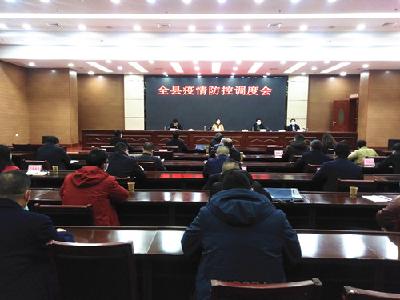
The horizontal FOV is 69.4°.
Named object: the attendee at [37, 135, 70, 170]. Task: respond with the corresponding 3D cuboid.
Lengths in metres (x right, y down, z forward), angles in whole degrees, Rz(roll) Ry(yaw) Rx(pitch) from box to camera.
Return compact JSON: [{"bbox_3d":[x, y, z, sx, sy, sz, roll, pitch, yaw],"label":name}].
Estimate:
[{"bbox_3d":[-2.688,0.396,5.300,0.560,1.270,0.750,1,5,3],"label":"attendee"}]

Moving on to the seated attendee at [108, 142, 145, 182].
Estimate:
[{"bbox_3d":[-1.012,0.542,4.000,0.560,1.300,0.780,2,6,12],"label":"seated attendee"}]

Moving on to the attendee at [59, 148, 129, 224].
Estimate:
[{"bbox_3d":[-0.983,0.658,2.795,0.540,1.330,0.800,2,6,10],"label":"attendee"}]

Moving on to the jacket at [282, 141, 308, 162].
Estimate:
[{"bbox_3d":[2.110,0.117,6.350,0.550,0.660,0.420,1,5,3],"label":"jacket"}]

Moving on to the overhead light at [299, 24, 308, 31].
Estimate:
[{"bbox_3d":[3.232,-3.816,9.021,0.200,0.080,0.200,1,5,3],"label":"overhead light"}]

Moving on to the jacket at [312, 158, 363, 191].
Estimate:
[{"bbox_3d":[1.767,0.456,3.748,0.620,0.670,0.520,0,6,-6],"label":"jacket"}]

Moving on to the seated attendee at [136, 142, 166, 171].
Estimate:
[{"bbox_3d":[-0.873,0.446,5.200,0.520,1.200,0.750,1,5,3],"label":"seated attendee"}]

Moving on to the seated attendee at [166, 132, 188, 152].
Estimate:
[{"bbox_3d":[-0.597,0.169,7.500,0.560,1.290,0.750,1,6,2],"label":"seated attendee"}]

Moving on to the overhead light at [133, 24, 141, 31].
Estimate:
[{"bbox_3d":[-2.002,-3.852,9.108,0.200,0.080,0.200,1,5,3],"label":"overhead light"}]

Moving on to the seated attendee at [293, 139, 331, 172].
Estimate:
[{"bbox_3d":[1.988,0.446,5.150,0.580,1.250,0.750,1,5,3],"label":"seated attendee"}]

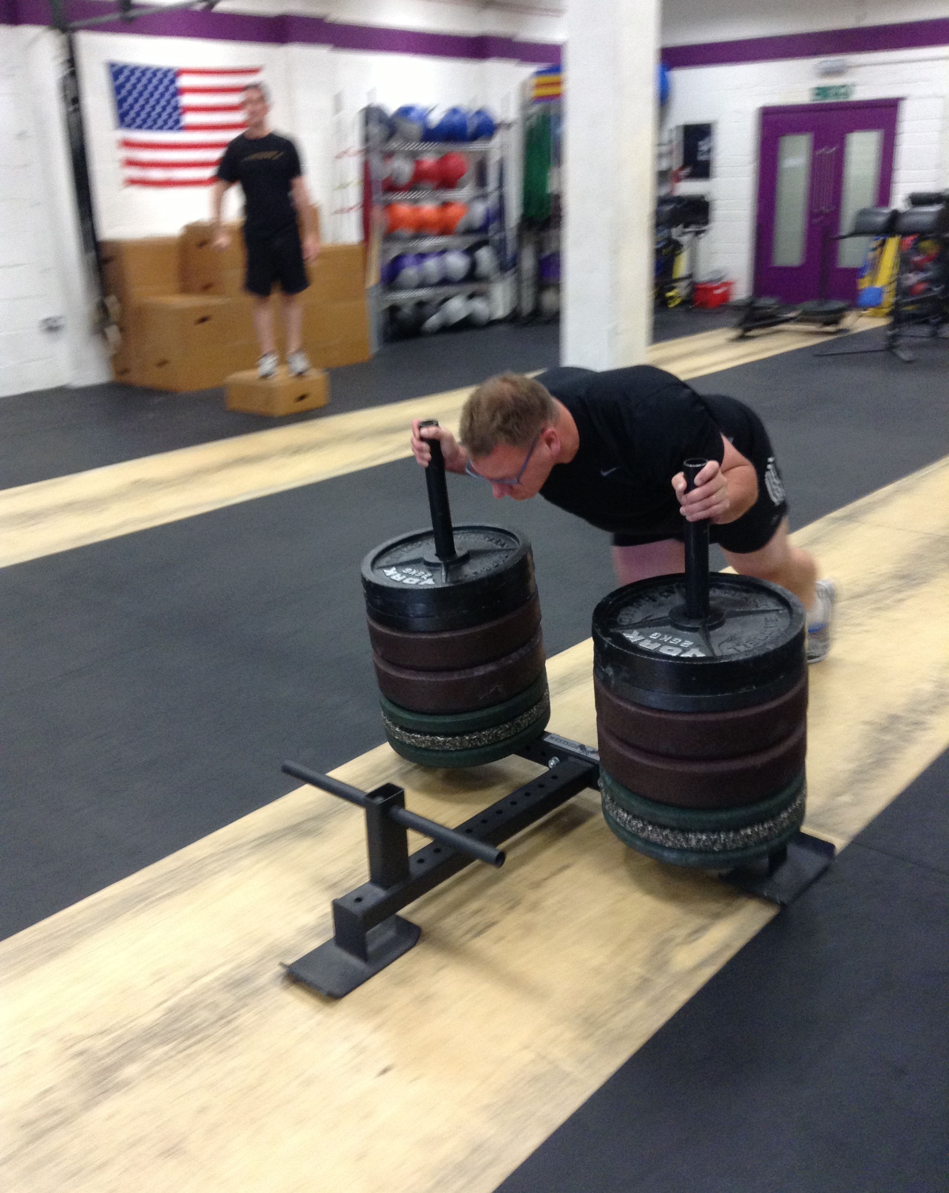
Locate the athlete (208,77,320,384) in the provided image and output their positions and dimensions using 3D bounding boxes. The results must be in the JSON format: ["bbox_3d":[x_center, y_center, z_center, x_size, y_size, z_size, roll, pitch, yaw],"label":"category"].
[{"bbox_3d":[-1.371,-2.420,8.121,0.680,1.828,0.360,-5,20,-9],"label":"athlete"}]

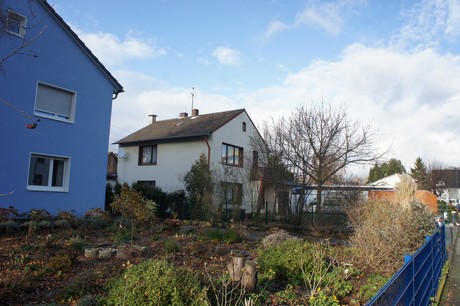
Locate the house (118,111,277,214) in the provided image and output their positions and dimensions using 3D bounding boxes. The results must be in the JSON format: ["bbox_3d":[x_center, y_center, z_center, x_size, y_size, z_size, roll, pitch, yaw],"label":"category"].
[{"bbox_3d":[-3.107,0.880,30.070,10.302,8.493,9.501,-4,-9,33],"label":"house"}]

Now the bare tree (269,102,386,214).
[{"bbox_3d":[5.957,0.505,21.500,7.100,7.393,6.700,1,-8,0],"label":"bare tree"}]

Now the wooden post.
[{"bbox_3d":[0.186,1.726,5.120,0.440,0.569,0.340,1,-8,0],"label":"wooden post"}]

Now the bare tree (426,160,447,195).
[{"bbox_3d":[26.958,4.507,45.000,2.600,7.101,2.600,1,-8,0],"label":"bare tree"}]

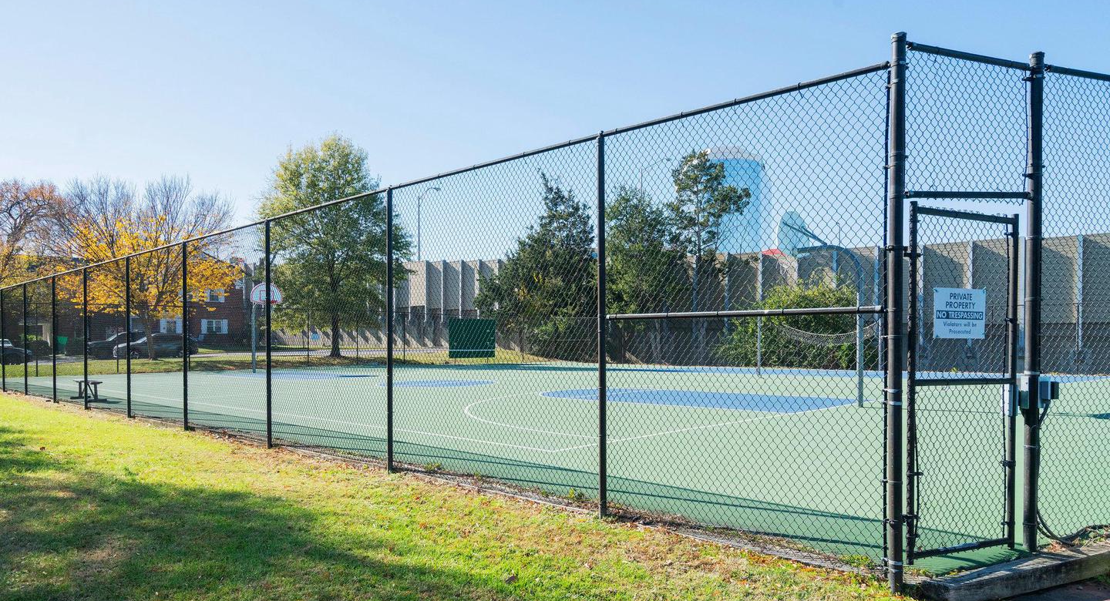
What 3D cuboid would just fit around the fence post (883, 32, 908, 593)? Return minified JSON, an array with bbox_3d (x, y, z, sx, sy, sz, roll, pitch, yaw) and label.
[{"bbox_3d":[2.050,0.070,4.440,0.080,3.368,0.080,-1,-1,44],"label":"fence post"}]

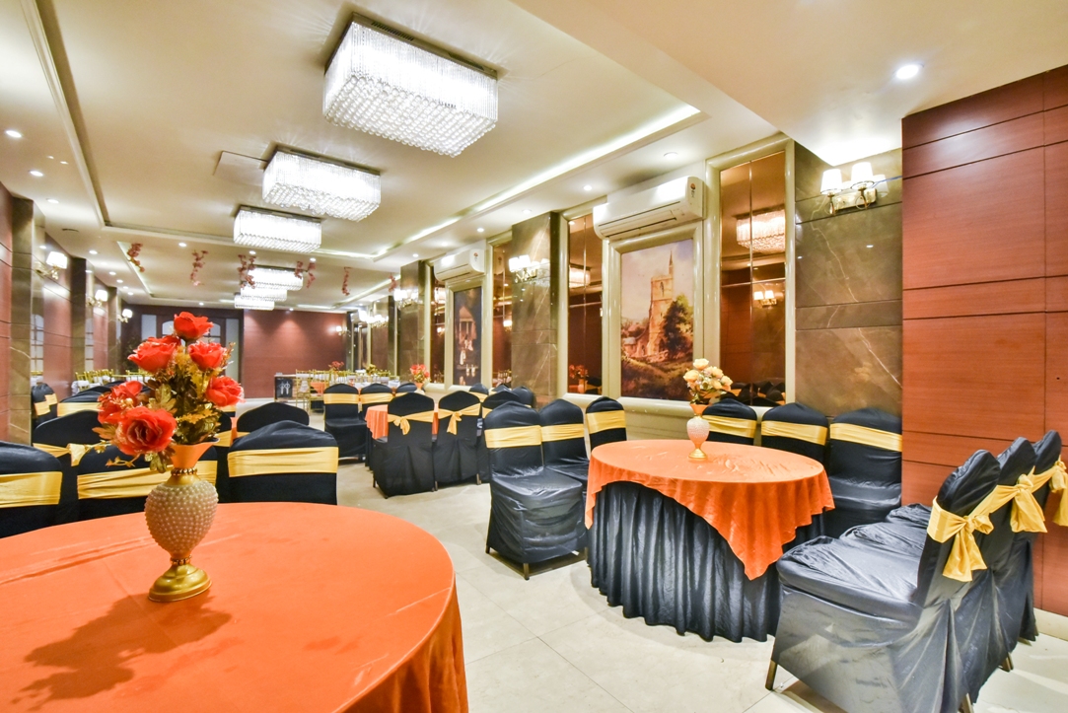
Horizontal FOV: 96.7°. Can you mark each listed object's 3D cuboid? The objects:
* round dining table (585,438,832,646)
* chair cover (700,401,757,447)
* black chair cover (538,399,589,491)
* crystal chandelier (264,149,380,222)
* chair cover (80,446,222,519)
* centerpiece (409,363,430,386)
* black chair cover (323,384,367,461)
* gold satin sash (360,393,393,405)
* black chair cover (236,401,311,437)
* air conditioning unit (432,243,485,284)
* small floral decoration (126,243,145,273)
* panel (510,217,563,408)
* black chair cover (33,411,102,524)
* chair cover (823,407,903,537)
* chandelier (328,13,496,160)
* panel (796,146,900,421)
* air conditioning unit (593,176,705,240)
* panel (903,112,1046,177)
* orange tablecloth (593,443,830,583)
[{"bbox_3d":[0.957,0.925,2.726,1.270,0.710,1.270,0,0,0],"label":"round dining table"},{"bbox_3d":[1.374,0.811,3.623,0.550,0.950,0.450,0,-1,-39],"label":"chair cover"},{"bbox_3d":[0.365,0.810,3.431,0.450,0.950,0.550,0,-1,-40],"label":"black chair cover"},{"bbox_3d":[-2.082,-1.677,4.677,0.917,0.328,0.610,0,0,-39],"label":"crystal chandelier"},{"bbox_3d":[-1.550,0.791,1.860,0.470,0.950,0.560,0,0,-29],"label":"chair cover"},{"bbox_3d":[-1.312,0.219,5.461,0.250,0.265,0.240,0,0,-14],"label":"centerpiece"},{"bbox_3d":[-2.360,0.828,5.924,0.450,0.950,0.550,0,-1,-35],"label":"black chair cover"},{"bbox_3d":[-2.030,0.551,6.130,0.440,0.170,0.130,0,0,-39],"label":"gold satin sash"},{"bbox_3d":[-2.028,0.801,3.629,0.457,0.953,0.559,0,0,-39],"label":"black chair cover"},{"bbox_3d":[-1.163,-1.392,7.320,0.250,0.330,1.080,0,0,-39],"label":"air conditioning unit"},{"bbox_3d":[-5.749,-1.423,6.851,0.200,0.430,0.170,0,0,-39],"label":"small floral decoration"},{"bbox_3d":[0.020,-0.204,5.958,0.180,3.000,0.745,0,0,-39],"label":"panel"},{"bbox_3d":[-2.720,0.799,2.980,0.460,0.950,0.560,0,0,-35],"label":"black chair cover"},{"bbox_3d":[1.940,0.806,2.884,0.550,0.950,0.450,0,-1,-40],"label":"chair cover"},{"bbox_3d":[-0.712,-1.508,2.753,0.806,0.315,0.527,0,0,-39],"label":"chandelier"},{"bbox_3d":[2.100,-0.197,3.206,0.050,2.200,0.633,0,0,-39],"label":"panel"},{"bbox_3d":[1.010,-1.324,4.355,0.236,0.305,1.057,0,0,-39],"label":"air conditioning unit"},{"bbox_3d":[2.177,-1.042,2.392,0.025,0.160,0.522,0,-1,-40],"label":"panel"},{"bbox_3d":[0.985,0.785,2.750,1.230,0.420,1.230,0,0,-39],"label":"orange tablecloth"}]

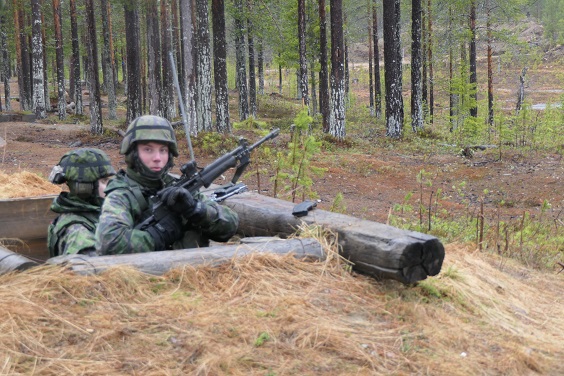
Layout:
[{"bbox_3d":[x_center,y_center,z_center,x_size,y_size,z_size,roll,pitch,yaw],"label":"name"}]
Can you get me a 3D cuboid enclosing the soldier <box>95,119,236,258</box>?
[{"bbox_3d":[-0.507,0.503,5.334,0.570,1.680,0.450,-6,7,-38],"label":"soldier"}]

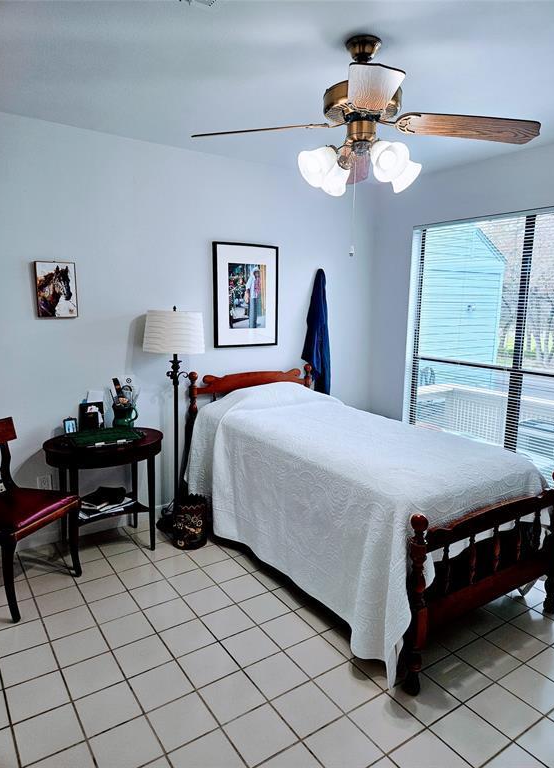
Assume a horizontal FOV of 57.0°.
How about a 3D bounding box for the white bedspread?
[{"bbox_3d":[0.382,0.561,2.978,1.186,0.902,1.886,-6,11,-33],"label":"white bedspread"}]

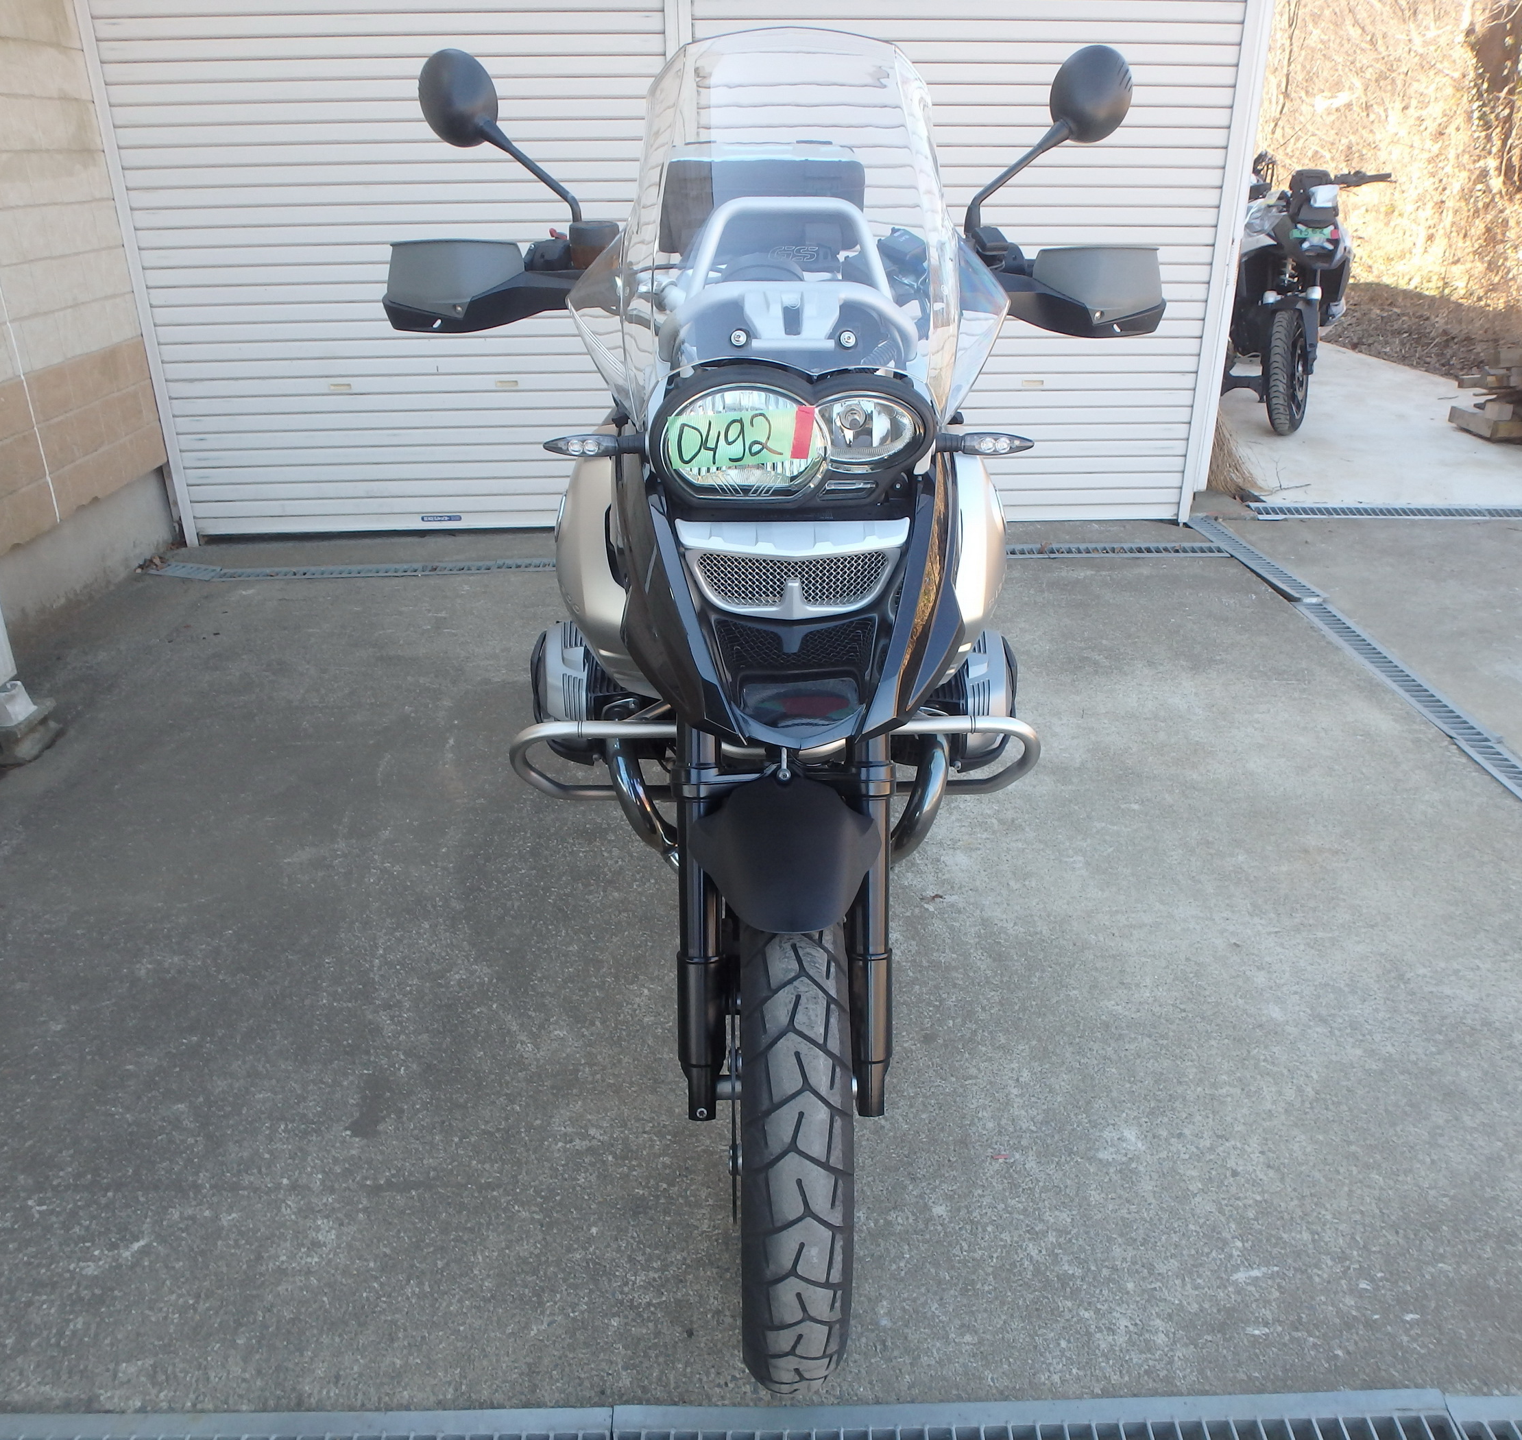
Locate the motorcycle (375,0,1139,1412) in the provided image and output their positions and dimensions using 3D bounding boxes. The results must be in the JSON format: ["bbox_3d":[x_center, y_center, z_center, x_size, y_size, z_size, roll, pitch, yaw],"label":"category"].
[{"bbox_3d":[0.024,-0.273,1.997,0.980,1.530,2.260,-1,26,-1],"label":"motorcycle"}]

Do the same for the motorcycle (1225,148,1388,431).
[{"bbox_3d":[2.750,-2.370,6.420,0.900,1.230,2.200,2,26,6],"label":"motorcycle"}]

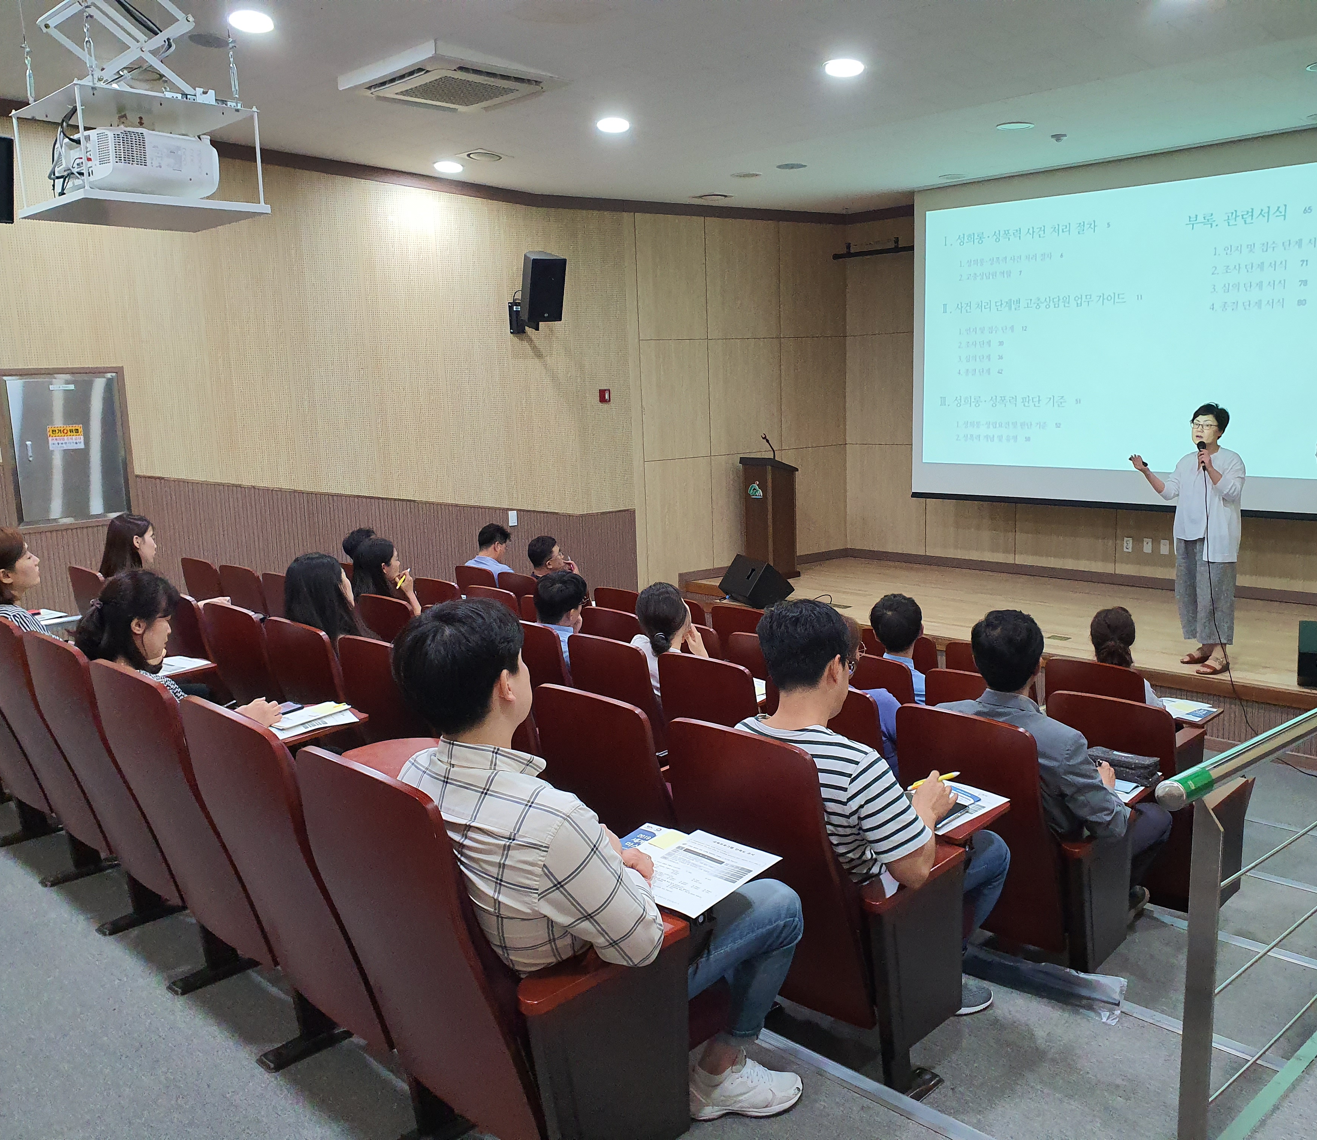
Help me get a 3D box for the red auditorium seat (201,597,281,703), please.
[{"bbox_3d":[-1.458,0.573,4.652,0.554,0.933,0.563,7,12,44],"label":"red auditorium seat"}]

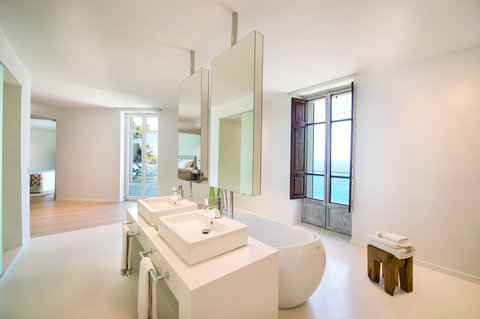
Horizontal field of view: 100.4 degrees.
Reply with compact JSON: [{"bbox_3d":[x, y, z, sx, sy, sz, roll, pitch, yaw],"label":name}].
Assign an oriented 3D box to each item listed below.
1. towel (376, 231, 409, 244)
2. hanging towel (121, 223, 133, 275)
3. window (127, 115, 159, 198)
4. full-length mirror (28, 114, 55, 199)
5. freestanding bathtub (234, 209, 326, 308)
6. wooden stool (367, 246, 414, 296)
[{"bbox_3d":[1.653,0.843,2.171,0.140,0.050,0.230,0,0,-15],"label":"towel"},{"bbox_3d":[-1.089,0.850,1.908,0.080,0.410,0.270,0,0,-38],"label":"hanging towel"},{"bbox_3d":[-3.162,-0.107,6.680,1.220,2.820,0.100,0,0,-4],"label":"window"},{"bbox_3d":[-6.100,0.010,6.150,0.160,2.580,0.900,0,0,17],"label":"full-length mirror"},{"bbox_3d":[0.155,1.030,2.275,0.790,0.600,1.640,0,0,-39],"label":"freestanding bathtub"},{"bbox_3d":[1.583,1.148,2.148,0.240,0.360,0.340,0,0,-11],"label":"wooden stool"}]

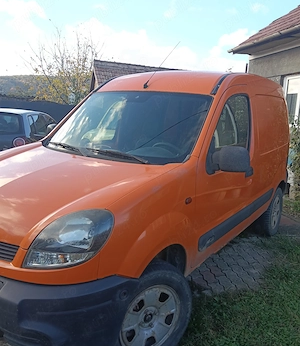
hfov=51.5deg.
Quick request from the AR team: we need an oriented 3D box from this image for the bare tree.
[{"bbox_3d":[-3.338,-3.404,12.000,3.100,4.600,3.000,3,11,0],"label":"bare tree"}]

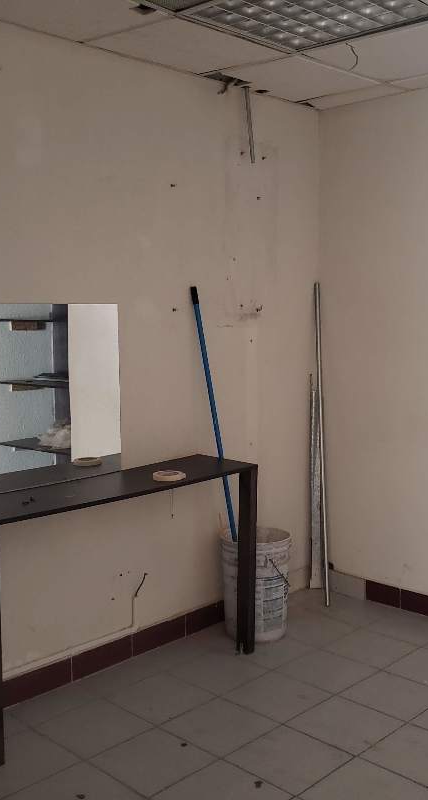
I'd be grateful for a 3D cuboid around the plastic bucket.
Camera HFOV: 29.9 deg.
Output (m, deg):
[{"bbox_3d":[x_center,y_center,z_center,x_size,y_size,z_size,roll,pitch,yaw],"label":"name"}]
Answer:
[{"bbox_3d":[0.190,0.822,3.576,0.308,0.425,0.308,-1,5,3],"label":"plastic bucket"}]

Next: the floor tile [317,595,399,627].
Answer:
[{"bbox_3d":[0.655,0.993,3.727,0.307,0.010,0.292,-6,7,-45],"label":"floor tile"}]

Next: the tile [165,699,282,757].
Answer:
[{"bbox_3d":[0.024,1.126,2.762,0.302,0.010,0.302,5,8,44],"label":"tile"}]

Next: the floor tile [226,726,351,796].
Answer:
[{"bbox_3d":[0.240,1.144,2.549,0.302,0.010,0.302,5,8,44],"label":"floor tile"}]

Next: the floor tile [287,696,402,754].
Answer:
[{"bbox_3d":[0.450,1.115,2.747,0.300,0.012,0.300,-6,7,-45],"label":"floor tile"}]

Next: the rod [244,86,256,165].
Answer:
[{"bbox_3d":[0.160,-1.230,3.587,0.018,0.335,0.018,5,15,44],"label":"rod"}]

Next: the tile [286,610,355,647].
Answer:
[{"bbox_3d":[0.441,1.015,3.514,0.292,0.010,0.292,-6,7,-45],"label":"tile"}]

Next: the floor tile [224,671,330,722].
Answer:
[{"bbox_3d":[0.236,1.099,2.961,0.300,0.012,0.300,-6,7,-45],"label":"floor tile"}]

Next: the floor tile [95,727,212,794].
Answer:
[{"bbox_3d":[-0.187,1.117,2.475,0.292,0.010,0.292,-6,7,-45],"label":"floor tile"}]

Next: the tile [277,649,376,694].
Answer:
[{"bbox_3d":[0.440,1.052,3.098,0.292,0.010,0.292,-6,7,-45],"label":"tile"}]

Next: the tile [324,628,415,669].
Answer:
[{"bbox_3d":[0.667,1.058,3.411,0.302,0.010,0.302,5,8,44],"label":"tile"}]

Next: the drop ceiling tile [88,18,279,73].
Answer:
[{"bbox_3d":[-0.089,-1.320,2.994,0.493,0.015,0.609,8,10,44],"label":"drop ceiling tile"}]

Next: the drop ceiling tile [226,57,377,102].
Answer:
[{"bbox_3d":[0.344,-1.370,3.426,0.493,0.015,0.609,8,10,44],"label":"drop ceiling tile"}]

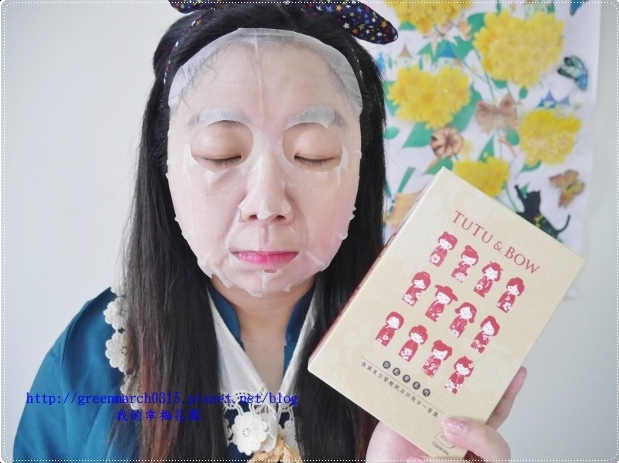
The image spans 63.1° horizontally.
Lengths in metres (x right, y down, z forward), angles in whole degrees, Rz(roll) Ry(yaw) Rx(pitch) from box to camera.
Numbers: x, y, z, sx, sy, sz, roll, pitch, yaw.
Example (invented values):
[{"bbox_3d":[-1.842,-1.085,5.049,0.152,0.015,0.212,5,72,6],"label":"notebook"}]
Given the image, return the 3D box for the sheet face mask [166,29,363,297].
[{"bbox_3d":[-0.032,-0.048,0.360,0.145,0.190,0.085,0,10,-5],"label":"sheet face mask"}]

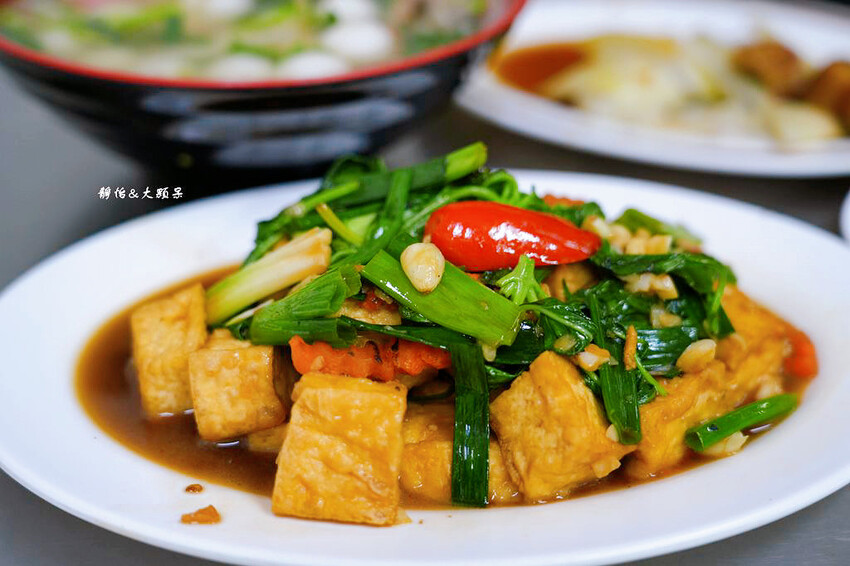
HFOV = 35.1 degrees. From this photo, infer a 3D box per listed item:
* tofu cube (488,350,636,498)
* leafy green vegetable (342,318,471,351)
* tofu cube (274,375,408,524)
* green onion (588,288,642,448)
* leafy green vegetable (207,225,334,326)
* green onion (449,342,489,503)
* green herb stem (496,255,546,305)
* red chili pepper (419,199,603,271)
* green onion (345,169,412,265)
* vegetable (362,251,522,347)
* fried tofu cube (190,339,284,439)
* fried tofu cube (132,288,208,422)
[{"bbox_3d":[0.042,0.044,0.410,0.031,0.029,0.027,-21,9,11],"label":"tofu cube"},{"bbox_3d":[-0.005,0.015,0.411,0.038,0.006,0.008,8,80,2],"label":"leafy green vegetable"},{"bbox_3d":[-0.026,0.049,0.402,0.034,0.037,0.029,5,7,3],"label":"tofu cube"},{"bbox_3d":[0.058,0.025,0.414,0.011,0.008,0.049,-5,60,-2],"label":"green onion"},{"bbox_3d":[-0.051,-0.003,0.434,0.039,0.013,0.011,-25,-1,1],"label":"leafy green vegetable"},{"bbox_3d":[0.013,0.042,0.400,0.011,0.008,0.049,-1,63,1],"label":"green onion"},{"bbox_3d":[0.031,-0.001,0.431,0.013,0.008,0.015,11,65,1],"label":"green herb stem"},{"bbox_3d":[0.028,-0.016,0.425,0.054,0.018,0.018,5,34,-11],"label":"red chili pepper"},{"bbox_3d":[-0.016,-0.023,0.449,0.014,0.010,0.045,22,44,3],"label":"green onion"},{"bbox_3d":[0.005,0.004,0.419,0.048,0.014,0.009,22,-2,12],"label":"vegetable"},{"bbox_3d":[-0.059,0.034,0.427,0.025,0.028,0.023,-10,18,-5],"label":"fried tofu cube"},{"bbox_3d":[-0.084,0.023,0.440,0.021,0.034,0.022,-13,19,-10],"label":"fried tofu cube"}]

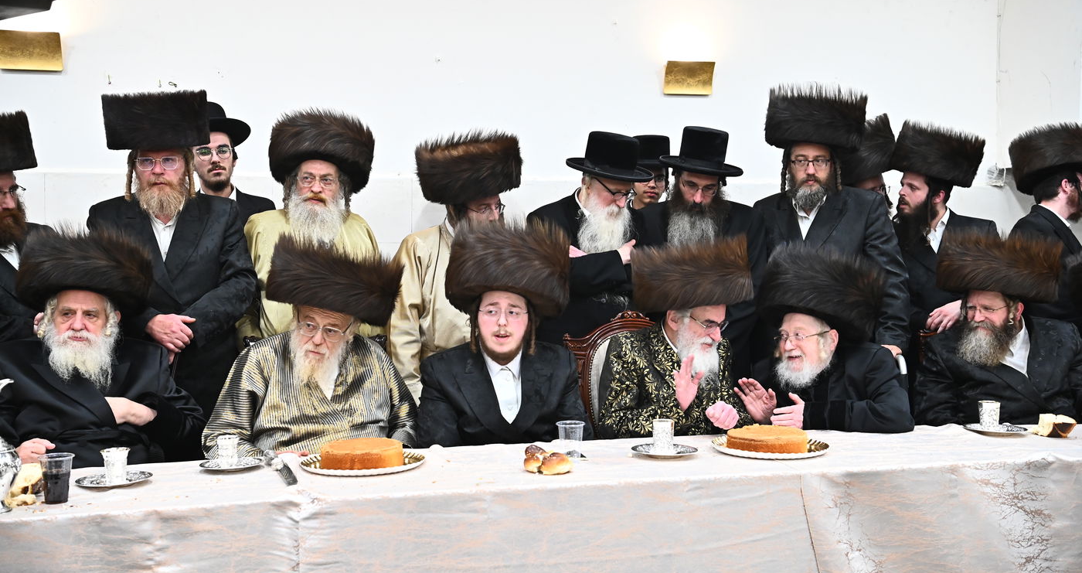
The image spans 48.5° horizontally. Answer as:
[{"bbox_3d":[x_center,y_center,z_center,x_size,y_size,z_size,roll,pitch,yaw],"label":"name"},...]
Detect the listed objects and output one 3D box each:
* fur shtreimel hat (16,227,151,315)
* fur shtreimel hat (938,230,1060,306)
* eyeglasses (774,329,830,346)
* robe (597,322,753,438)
[{"bbox_3d":[-1.257,-0.042,3.310,0.335,0.178,0.335,7,-7,-11],"label":"fur shtreimel hat"},{"bbox_3d":[1.410,-0.055,3.700,0.342,0.173,0.342,7,-2,0],"label":"fur shtreimel hat"},{"bbox_3d":[0.797,0.150,3.613,0.140,0.040,0.140,-8,0,-29],"label":"eyeglasses"},{"bbox_3d":[0.420,0.487,3.476,0.480,0.760,0.500,-1,3,-28],"label":"robe"}]

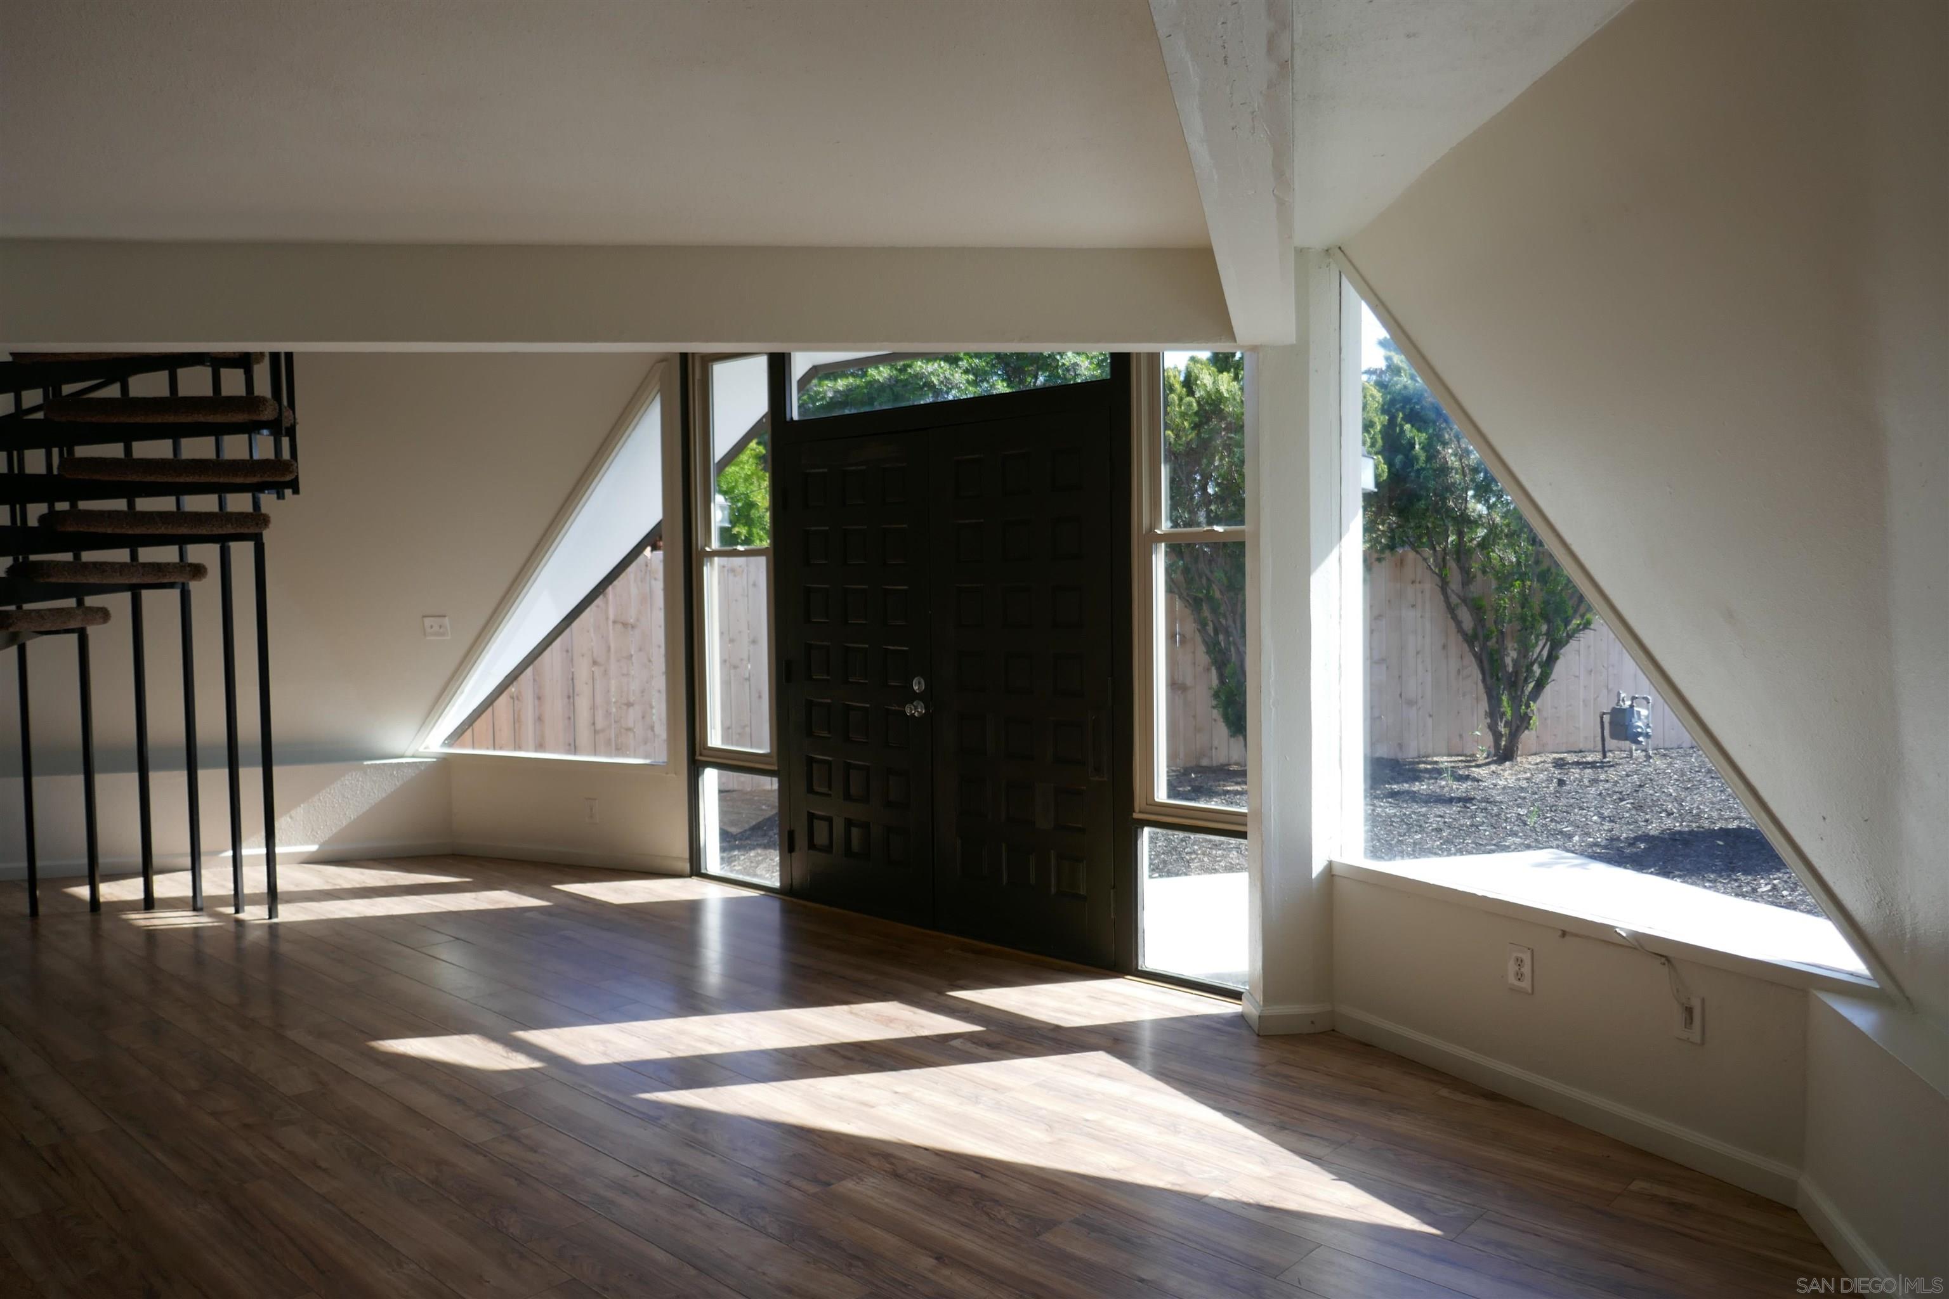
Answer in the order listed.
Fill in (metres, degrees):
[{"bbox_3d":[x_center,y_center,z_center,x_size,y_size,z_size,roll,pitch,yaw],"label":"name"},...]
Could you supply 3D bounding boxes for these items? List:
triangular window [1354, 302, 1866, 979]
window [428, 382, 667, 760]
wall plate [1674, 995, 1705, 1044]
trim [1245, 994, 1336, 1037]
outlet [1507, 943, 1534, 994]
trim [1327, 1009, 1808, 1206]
[{"bbox_3d":[1.520,-0.171,3.436,0.060,1.697,1.453,-2,3,-29],"label":"triangular window"},{"bbox_3d":[-2.213,-0.364,6.884,1.602,1.848,0.060,1,3,25],"label":"window"},{"bbox_3d":[1.676,0.869,3.169,0.012,0.115,0.071,-2,3,-29],"label":"wall plate"},{"bbox_3d":[0.980,1.136,4.257,0.240,0.082,0.202,-1,3,-8],"label":"trim"},{"bbox_3d":[1.446,0.847,3.583,0.012,0.120,0.074,-2,3,-29],"label":"outlet"},{"bbox_3d":[1.457,1.162,3.568,0.020,0.082,1.406,-2,3,-29],"label":"trim"}]

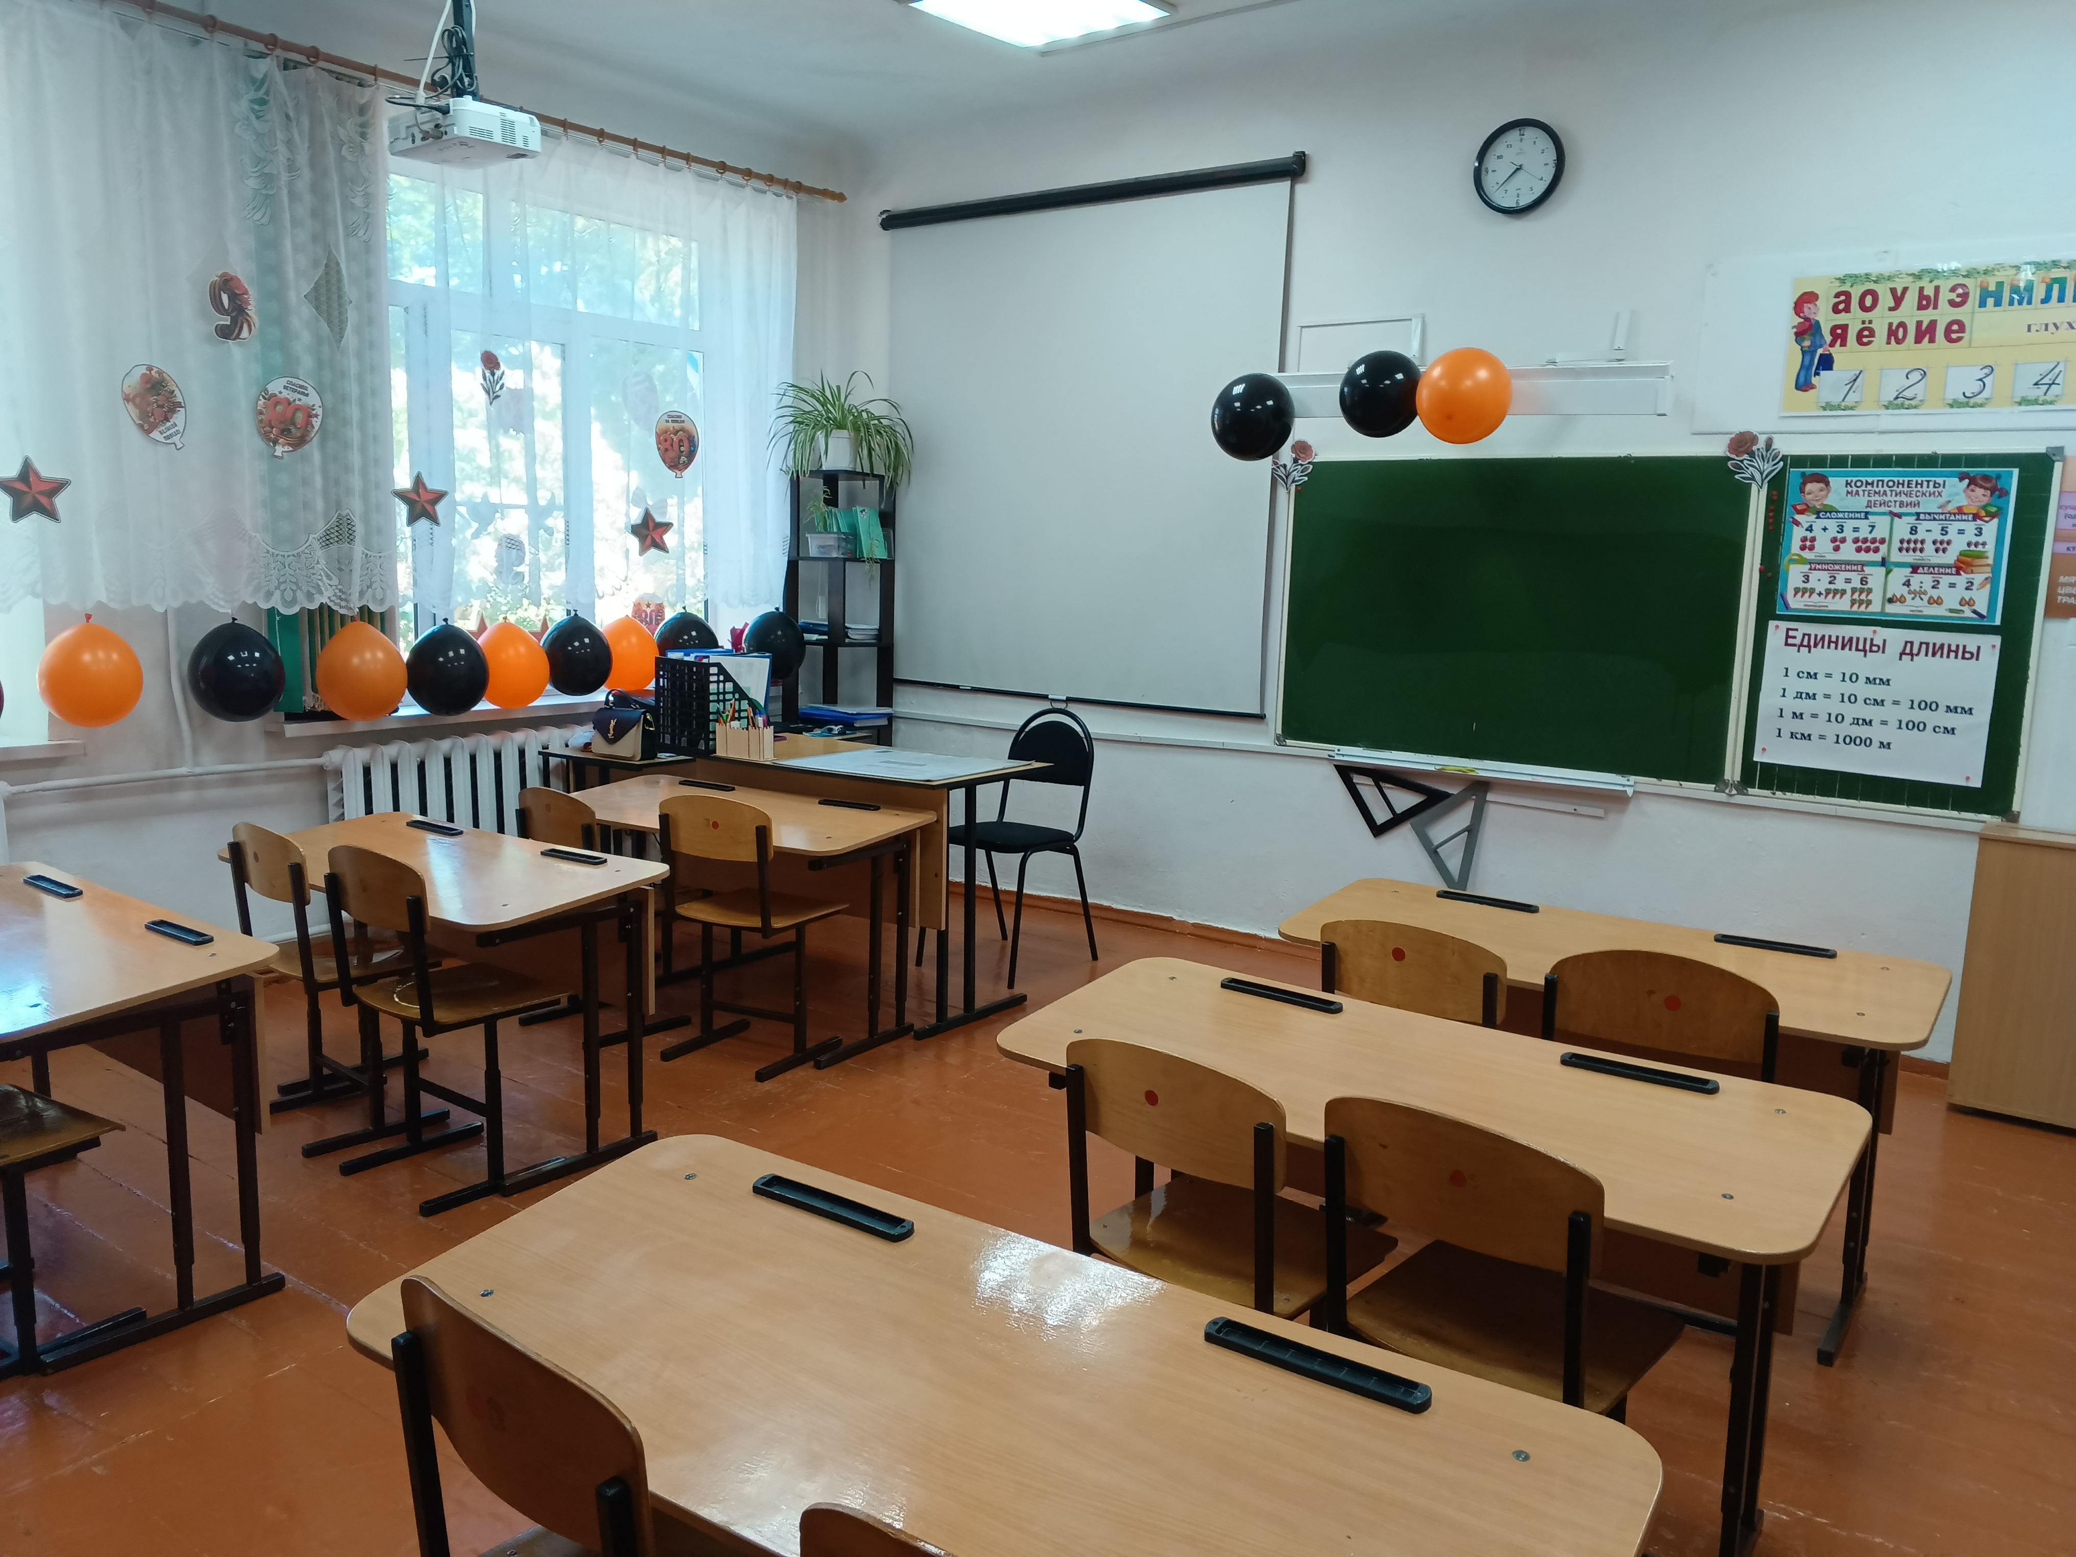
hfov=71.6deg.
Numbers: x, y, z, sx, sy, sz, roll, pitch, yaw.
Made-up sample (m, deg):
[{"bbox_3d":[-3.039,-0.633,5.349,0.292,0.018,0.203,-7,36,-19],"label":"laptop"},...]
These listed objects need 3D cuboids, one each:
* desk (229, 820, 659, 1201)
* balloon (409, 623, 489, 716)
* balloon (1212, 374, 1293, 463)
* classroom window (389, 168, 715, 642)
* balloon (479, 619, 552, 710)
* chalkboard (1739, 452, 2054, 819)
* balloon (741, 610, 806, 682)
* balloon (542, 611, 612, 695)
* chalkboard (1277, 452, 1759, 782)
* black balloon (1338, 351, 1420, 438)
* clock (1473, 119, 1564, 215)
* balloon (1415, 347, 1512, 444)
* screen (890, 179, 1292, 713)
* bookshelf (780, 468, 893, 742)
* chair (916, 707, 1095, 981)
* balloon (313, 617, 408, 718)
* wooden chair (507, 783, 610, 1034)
[{"bbox_3d":[-1.476,0.515,3.545,1.200,0.686,0.505,7,11,35],"label":"desk"},{"bbox_3d":[-1.914,-0.358,4.679,0.250,0.298,0.250,9,12,40],"label":"balloon"},{"bbox_3d":[0.716,-1.200,4.786,0.265,0.280,0.265,1,9,0],"label":"balloon"},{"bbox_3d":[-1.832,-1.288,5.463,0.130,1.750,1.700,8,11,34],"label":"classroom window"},{"bbox_3d":[-1.800,-0.389,4.937,0.250,0.300,0.250,8,11,34],"label":"balloon"},{"bbox_3d":[2.379,-0.407,4.023,0.715,1.000,0.035,7,11,33],"label":"chalkboard"},{"bbox_3d":[-1.086,-0.546,5.943,0.250,0.290,0.250,1,9,0],"label":"balloon"},{"bbox_3d":[-1.647,-0.447,5.149,0.250,0.295,0.250,8,11,34],"label":"balloon"},{"bbox_3d":[1.475,-0.521,4.653,1.500,1.000,0.040,7,11,35],"label":"chalkboard"},{"bbox_3d":[1.077,-1.207,4.520,0.260,0.275,0.260,7,11,35],"label":"black balloon"},{"bbox_3d":[1.480,-1.881,4.429,0.282,0.282,0.045,7,11,33],"label":"clock"},{"bbox_3d":[1.276,-1.149,4.322,0.270,0.280,0.270,7,11,33],"label":"balloon"},{"bbox_3d":[0.114,-1.258,5.582,1.830,1.900,0.070,8,11,34],"label":"screen"},{"bbox_3d":[-0.811,-0.398,5.970,0.325,1.715,0.290,7,11,33],"label":"bookshelf"},{"bbox_3d":[-0.108,0.217,5.016,0.470,0.875,0.530,7,11,35],"label":"chair"},{"bbox_3d":[-2.099,-0.335,4.466,0.258,0.305,0.258,9,12,40],"label":"balloon"},{"bbox_3d":[-1.287,0.375,4.330,0.390,0.740,0.430,8,11,34],"label":"wooden chair"}]

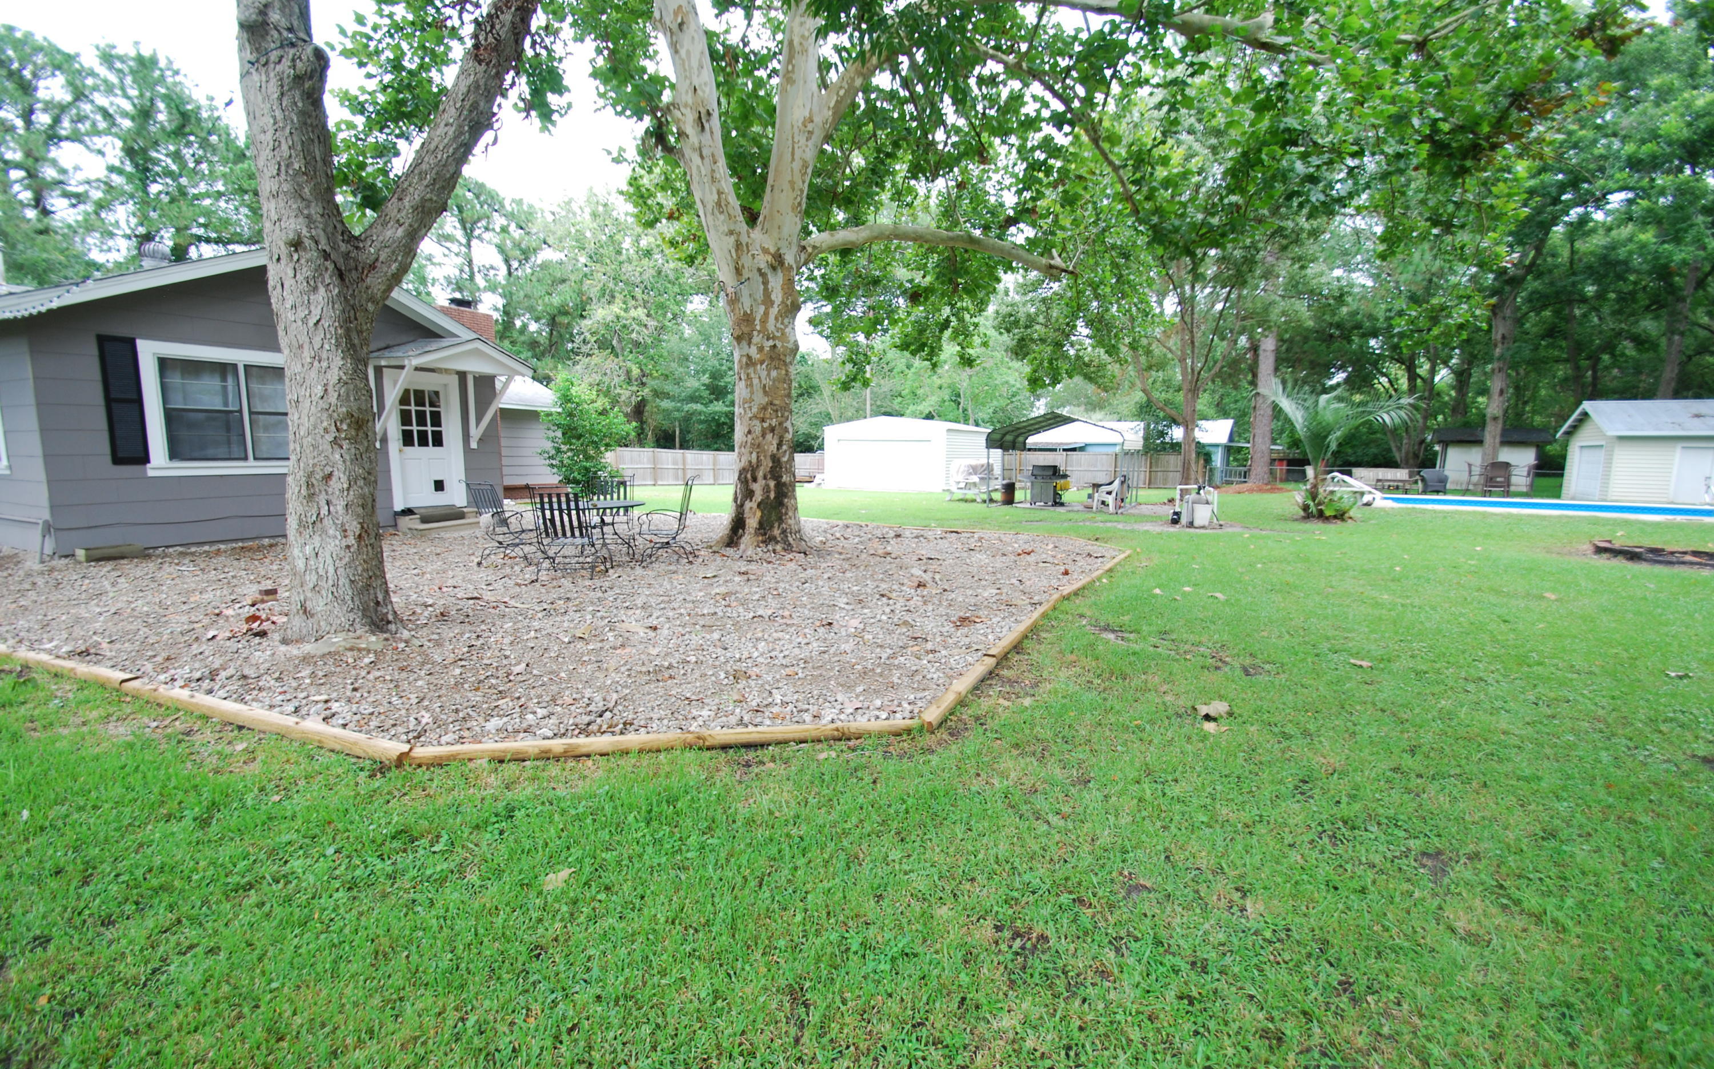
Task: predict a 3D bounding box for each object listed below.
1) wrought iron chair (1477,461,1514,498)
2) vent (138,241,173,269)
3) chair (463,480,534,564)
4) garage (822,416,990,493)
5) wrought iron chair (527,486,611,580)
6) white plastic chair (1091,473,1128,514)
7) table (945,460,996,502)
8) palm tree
[{"bbox_3d":[17.980,-1.550,20.086,0.610,0.983,0.660,6,9,41],"label":"wrought iron chair"},{"bbox_3d":[-10.750,-4.211,10.973,0.380,0.550,0.380,4,8,29],"label":"vent"},{"bbox_3d":[-4.281,-0.148,8.752,0.710,0.970,0.570,0,7,5],"label":"chair"},{"bbox_3d":[2.885,-3.840,33.847,6.076,3.200,7.054,4,8,31],"label":"garage"},{"bbox_3d":[-3.110,-0.028,7.710,0.590,0.970,0.700,0,7,-2],"label":"wrought iron chair"},{"bbox_3d":[6.247,-0.994,17.623,0.630,0.890,0.580,5,9,38],"label":"white plastic chair"},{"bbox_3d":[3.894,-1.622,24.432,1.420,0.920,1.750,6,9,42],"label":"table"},{"bbox_3d":[10.466,-1.830,15.467,2.750,2.890,2.750,4,8,34],"label":"palm tree"}]

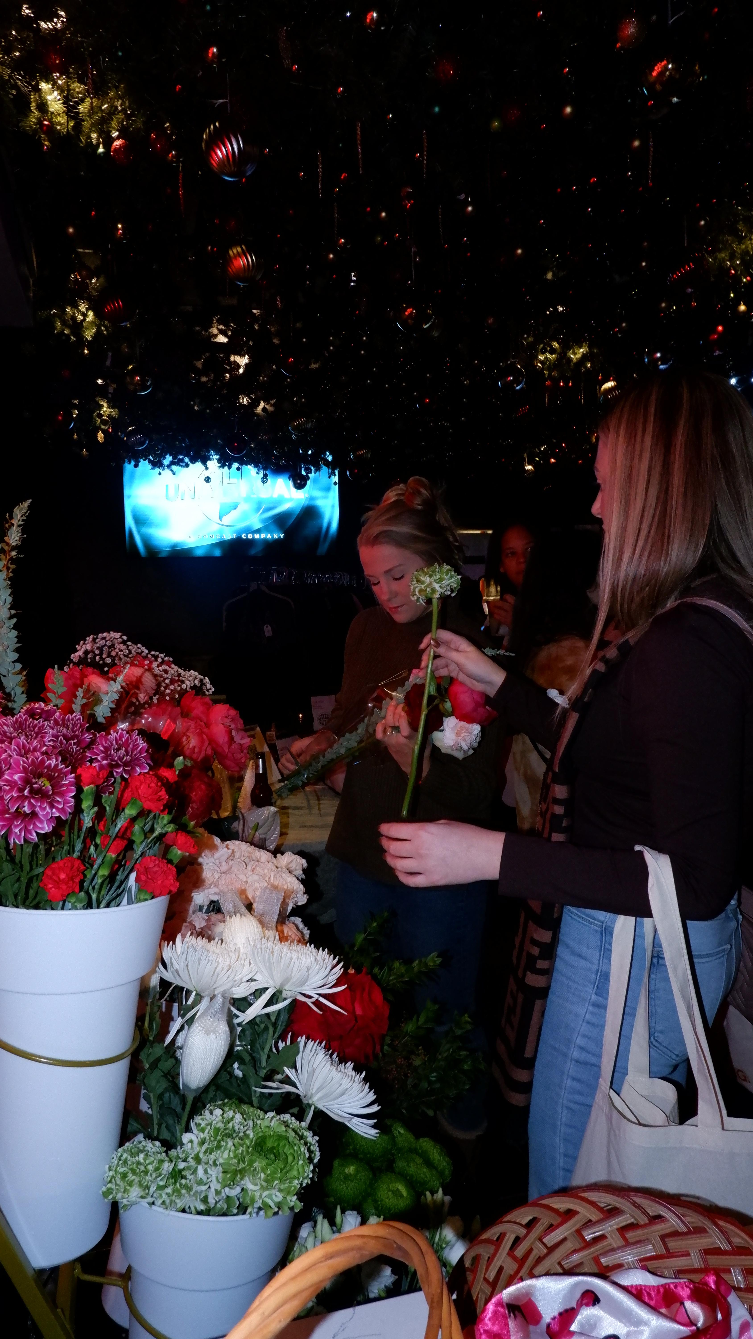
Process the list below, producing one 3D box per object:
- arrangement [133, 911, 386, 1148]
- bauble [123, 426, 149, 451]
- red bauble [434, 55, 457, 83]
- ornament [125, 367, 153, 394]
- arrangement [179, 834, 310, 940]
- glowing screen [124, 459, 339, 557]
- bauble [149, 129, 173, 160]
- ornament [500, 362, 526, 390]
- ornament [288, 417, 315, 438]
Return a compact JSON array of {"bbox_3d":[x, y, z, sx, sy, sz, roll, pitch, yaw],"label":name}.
[{"bbox_3d":[-0.139,0.438,0.990,0.290,0.290,0.260,-1,7,0],"label":"arrangement"},{"bbox_3d":[-0.878,-0.849,3.000,0.090,0.095,0.090,-1,7,0],"label":"bauble"},{"bbox_3d":[0.159,-1.376,1.870,0.060,0.063,0.060,-1,7,0],"label":"red bauble"},{"bbox_3d":[-0.785,-0.956,2.700,0.090,0.095,0.090,-1,7,0],"label":"ornament"},{"bbox_3d":[-0.207,0.345,1.280,0.210,0.190,0.200,-1,7,0],"label":"arrangement"},{"bbox_3d":[-0.813,-0.976,4.595,1.200,0.680,0.060,-3,8,-11],"label":"glowing screen"},{"bbox_3d":[-0.528,-1.288,2.000,0.060,0.065,0.060,-1,7,0],"label":"bauble"},{"bbox_3d":[0.450,-0.972,2.700,0.090,0.095,0.090,-1,7,0],"label":"ornament"},{"bbox_3d":[-0.255,-0.841,2.800,0.090,0.090,0.090,-1,7,0],"label":"ornament"}]

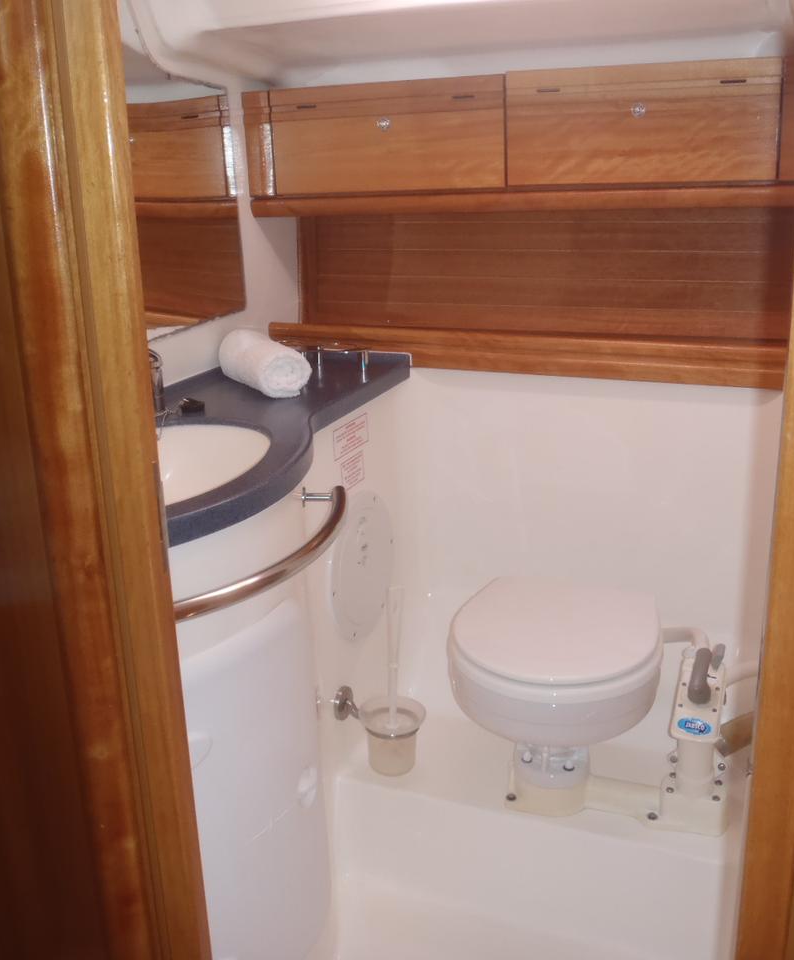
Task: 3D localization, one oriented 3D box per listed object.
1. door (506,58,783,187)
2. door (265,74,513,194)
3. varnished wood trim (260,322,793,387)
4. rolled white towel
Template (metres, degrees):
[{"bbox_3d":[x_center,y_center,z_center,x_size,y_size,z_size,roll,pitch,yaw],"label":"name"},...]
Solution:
[{"bbox_3d":[0.415,-0.608,1.774,0.455,0.193,0.022,4,18,19],"label":"door"},{"bbox_3d":[-0.021,-0.587,1.769,0.435,0.179,0.023,6,19,23],"label":"door"},{"bbox_3d":[0.205,-0.229,1.858,0.955,0.076,0.065,6,19,23],"label":"varnished wood trim"},{"bbox_3d":[-0.219,-0.189,1.681,0.085,0.082,0.210,-10,19,-24],"label":"rolled white towel"}]

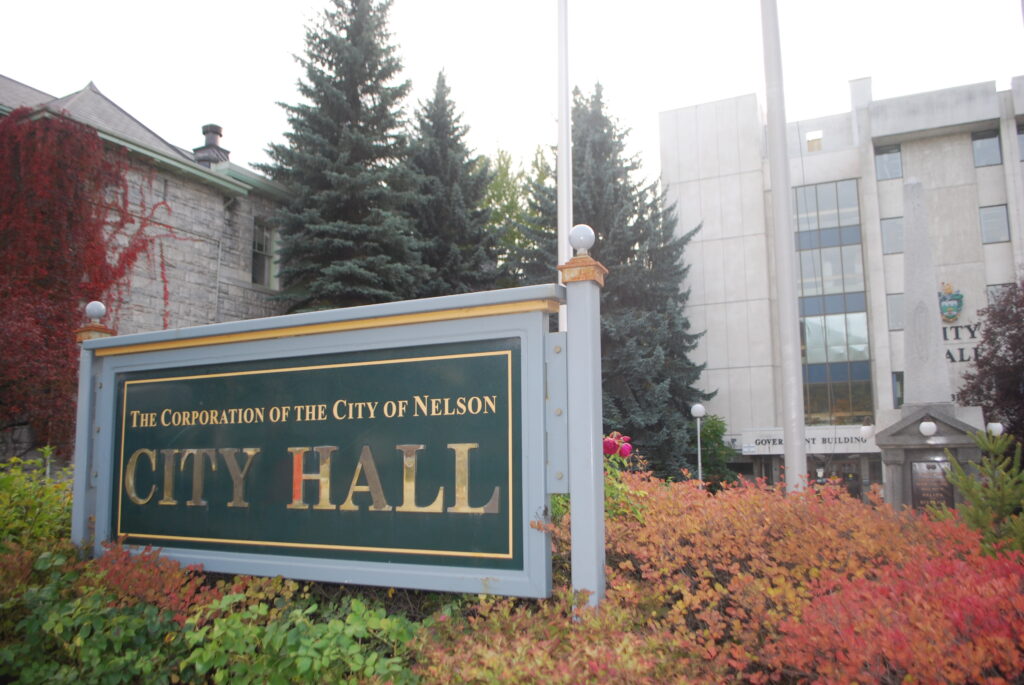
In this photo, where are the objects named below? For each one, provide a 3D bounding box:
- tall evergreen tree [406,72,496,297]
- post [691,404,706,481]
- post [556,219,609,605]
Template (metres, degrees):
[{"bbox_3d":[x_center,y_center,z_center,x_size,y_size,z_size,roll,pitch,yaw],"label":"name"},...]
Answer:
[{"bbox_3d":[-2.420,-1.969,25.018,4.600,14.482,4.600,-1,-8,0],"label":"tall evergreen tree"},{"bbox_3d":[4.966,3.101,20.259,0.380,2.983,0.380,-1,-8,0],"label":"post"},{"bbox_3d":[0.300,0.307,3.100,0.163,1.611,0.163,-5,-9,27],"label":"post"}]

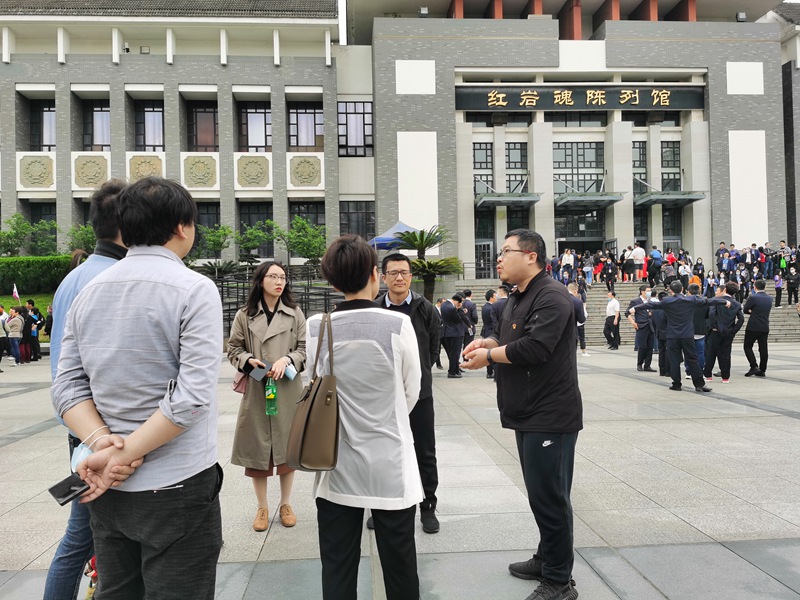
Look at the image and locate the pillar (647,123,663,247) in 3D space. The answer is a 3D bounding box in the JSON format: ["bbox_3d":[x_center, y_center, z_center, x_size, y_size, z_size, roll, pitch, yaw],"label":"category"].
[{"bbox_3d":[12.801,-4.696,31.225,0.523,7.957,0.420,-1,-1,-4],"label":"pillar"}]

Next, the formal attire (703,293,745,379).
[{"bbox_3d":[5.630,0.549,10.891,0.560,1.727,0.380,-1,-1,-6],"label":"formal attire"}]

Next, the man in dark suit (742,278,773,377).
[{"bbox_3d":[6.623,0.526,11.592,0.500,1.760,0.400,-1,-1,0],"label":"man in dark suit"}]

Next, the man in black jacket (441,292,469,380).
[{"bbox_3d":[1.065,0.697,12.292,0.480,1.670,0.460,-1,-1,-18],"label":"man in black jacket"}]

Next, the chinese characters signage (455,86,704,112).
[{"bbox_3d":[8.871,-9.843,30.700,12.477,1.221,0.300,-1,-1,-4],"label":"chinese characters signage"}]

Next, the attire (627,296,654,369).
[{"bbox_3d":[4.944,0.667,12.830,0.520,1.521,0.360,-1,-1,-35],"label":"attire"}]

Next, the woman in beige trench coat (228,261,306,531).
[{"bbox_3d":[-0.848,0.597,3.953,0.480,1.672,0.350,-1,-1,-20],"label":"woman in beige trench coat"}]

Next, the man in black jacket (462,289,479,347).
[{"bbox_3d":[1.459,0.657,13.469,0.470,1.769,0.340,-2,-1,25],"label":"man in black jacket"}]

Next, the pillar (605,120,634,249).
[{"bbox_3d":[11.359,-4.847,32.105,0.980,8.336,1.050,-1,-1,-3],"label":"pillar"}]

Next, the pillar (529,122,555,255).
[{"bbox_3d":[7.259,-4.753,31.855,0.980,8.311,1.050,-1,-1,-3],"label":"pillar"}]

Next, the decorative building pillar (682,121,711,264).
[{"bbox_3d":[14.782,-4.750,31.070,0.894,7.978,0.950,-1,-1,-4],"label":"decorative building pillar"}]

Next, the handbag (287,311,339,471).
[{"bbox_3d":[-0.309,0.305,2.195,0.140,0.515,0.310,-1,-1,-18],"label":"handbag"}]

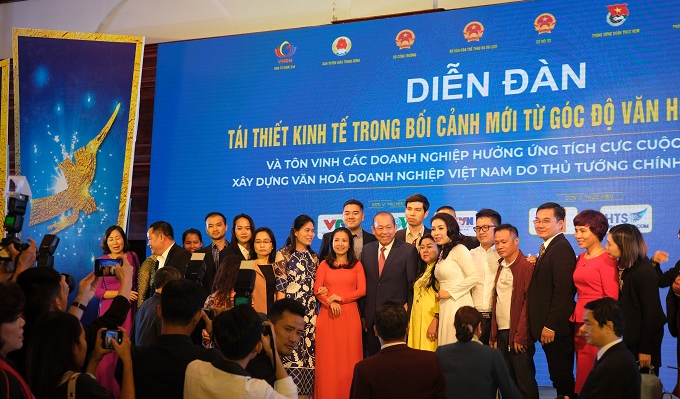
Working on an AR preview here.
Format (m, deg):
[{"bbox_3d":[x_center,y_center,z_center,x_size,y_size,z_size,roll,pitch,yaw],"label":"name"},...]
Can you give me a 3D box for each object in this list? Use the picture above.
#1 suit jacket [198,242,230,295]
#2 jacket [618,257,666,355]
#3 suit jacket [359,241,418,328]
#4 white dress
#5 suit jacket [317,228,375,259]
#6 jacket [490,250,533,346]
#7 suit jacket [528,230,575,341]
[{"bbox_3d":[-1.117,0.724,8.500,0.500,0.740,0.300,3,-8,-12],"label":"suit jacket"},{"bbox_3d":[2.098,0.737,6.700,0.300,0.680,0.430,3,-8,-12],"label":"jacket"},{"bbox_3d":[0.395,0.685,7.850,0.520,0.730,0.300,-1,-8,17],"label":"suit jacket"},{"bbox_3d":[0.907,0.935,7.500,0.400,1.200,0.440,7,-9,-34],"label":"white dress"},{"bbox_3d":[0.099,0.612,8.300,0.520,0.740,0.300,2,-7,0],"label":"suit jacket"},{"bbox_3d":[1.290,0.725,7.200,0.280,0.710,0.430,9,-10,-44],"label":"jacket"},{"bbox_3d":[1.526,0.628,6.950,0.300,0.760,0.460,6,-9,-32],"label":"suit jacket"}]

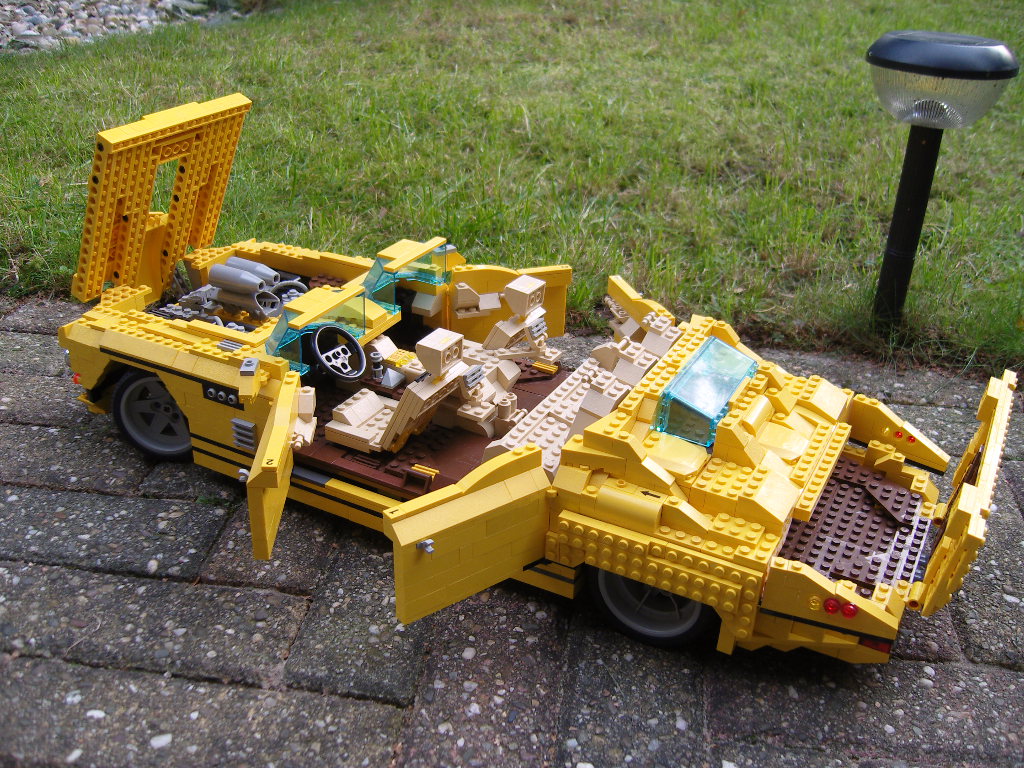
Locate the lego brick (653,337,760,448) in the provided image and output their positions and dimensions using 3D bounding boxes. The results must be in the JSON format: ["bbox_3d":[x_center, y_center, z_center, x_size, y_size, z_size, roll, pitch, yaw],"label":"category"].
[{"bbox_3d":[0.109,0.002,0.560,0.035,0.026,0.075,15,32,25],"label":"lego brick"}]

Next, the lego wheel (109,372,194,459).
[{"bbox_3d":[-0.227,0.015,0.676,0.069,0.069,0.036,7,24,12],"label":"lego wheel"}]

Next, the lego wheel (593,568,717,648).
[{"bbox_3d":[0.078,0.100,0.529,0.069,0.069,0.036,15,32,25],"label":"lego wheel"}]

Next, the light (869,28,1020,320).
[{"bbox_3d":[0.328,-0.158,0.820,0.118,0.246,0.118,15,32,25],"label":"light"}]

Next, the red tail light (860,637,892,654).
[{"bbox_3d":[0.173,0.121,0.475,0.015,0.006,0.009,10,30,17],"label":"red tail light"}]

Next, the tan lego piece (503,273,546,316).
[{"bbox_3d":[0.009,-0.058,0.662,0.018,0.016,0.024,19,34,23],"label":"tan lego piece"}]

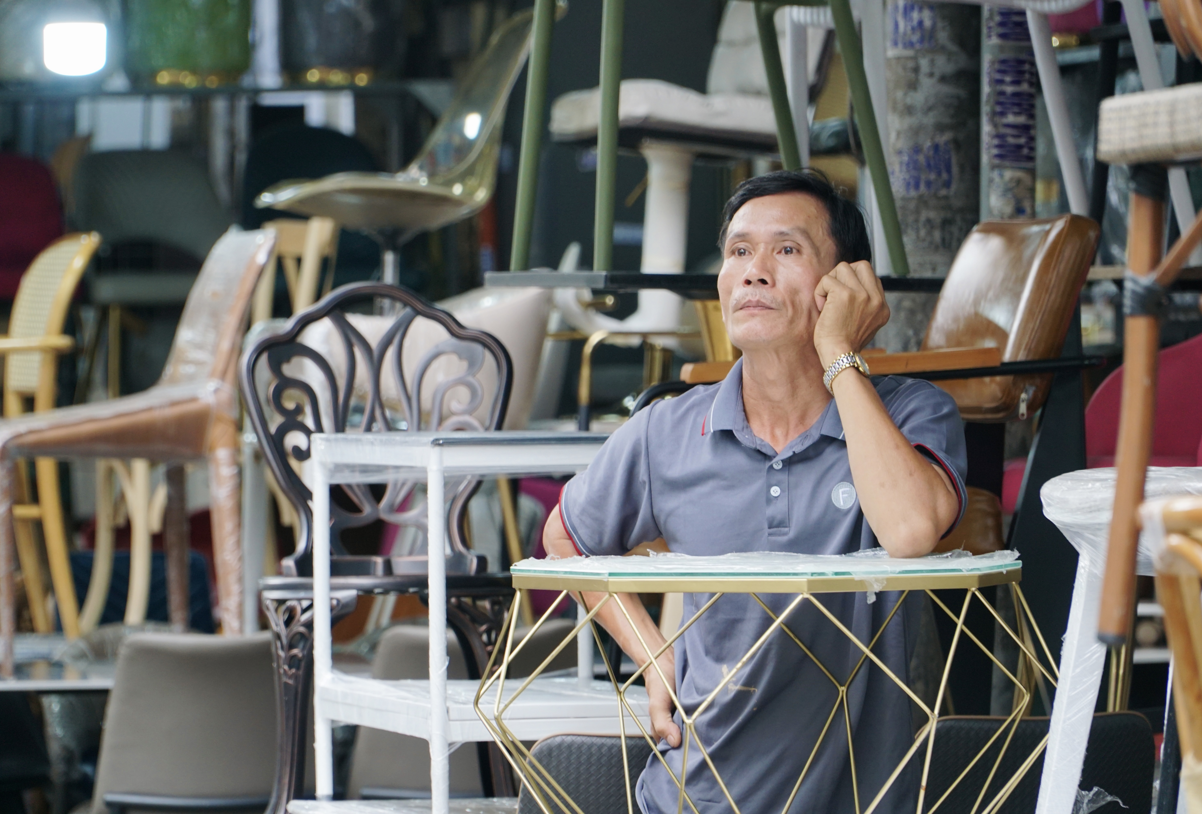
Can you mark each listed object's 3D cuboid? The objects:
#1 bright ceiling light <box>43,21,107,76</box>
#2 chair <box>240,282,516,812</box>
[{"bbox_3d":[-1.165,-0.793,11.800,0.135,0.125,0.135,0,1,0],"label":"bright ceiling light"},{"bbox_3d":[-0.320,0.252,7.820,0.420,0.880,0.480,0,1,-4],"label":"chair"}]

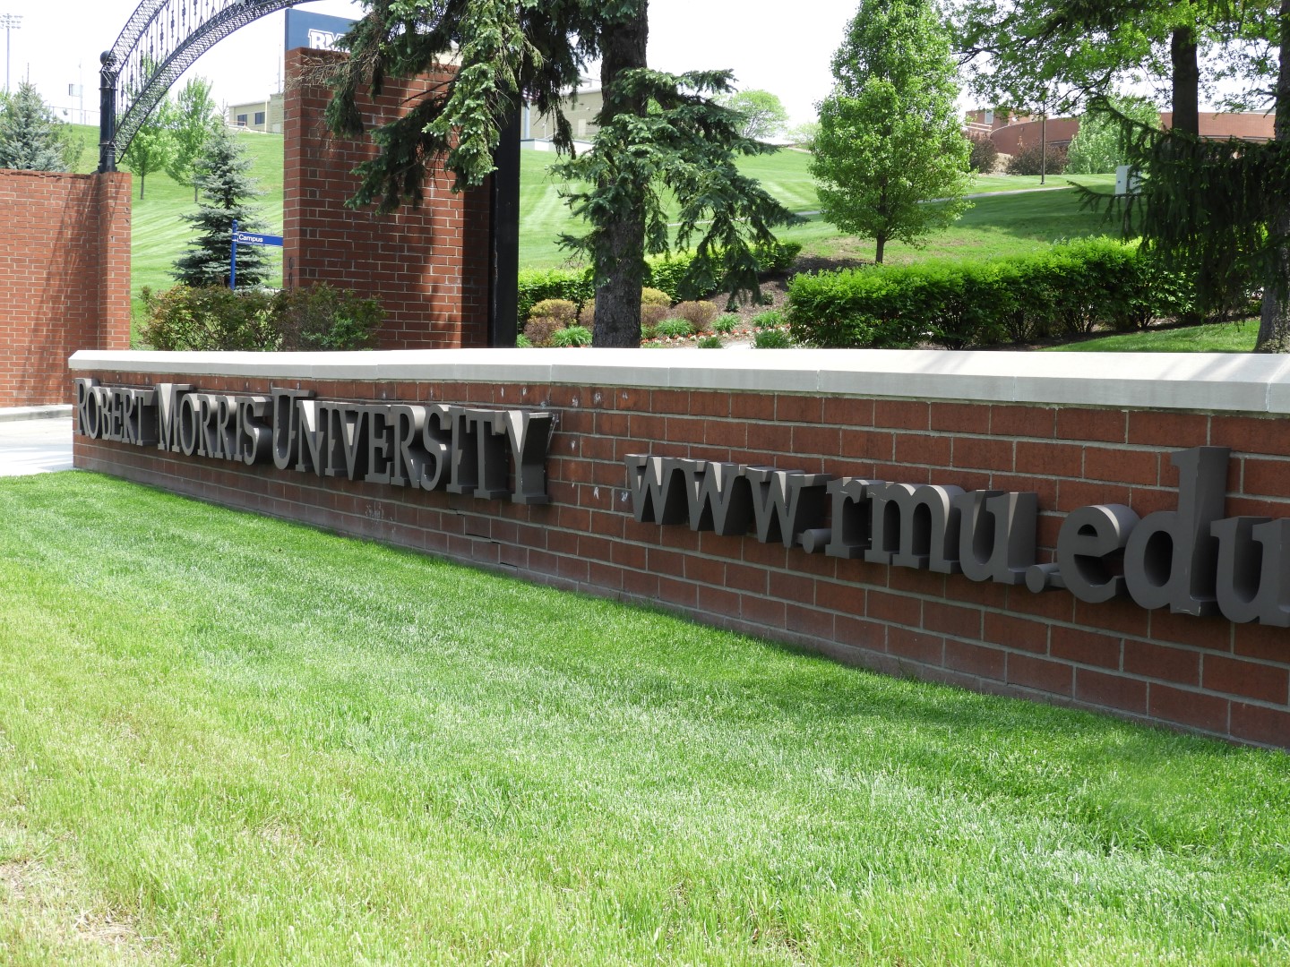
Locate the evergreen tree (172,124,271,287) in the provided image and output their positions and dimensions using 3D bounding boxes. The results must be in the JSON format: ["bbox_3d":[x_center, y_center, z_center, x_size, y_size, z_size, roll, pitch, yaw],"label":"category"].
[{"bbox_3d":[-9.511,-6.175,46.000,2.307,4.086,2.307,1,3,0],"label":"evergreen tree"}]

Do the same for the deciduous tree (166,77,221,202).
[{"bbox_3d":[-20.267,-15.449,92.000,2.488,5.599,2.488,1,3,0],"label":"deciduous tree"}]

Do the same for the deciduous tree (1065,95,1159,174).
[{"bbox_3d":[23.703,-17.719,104.000,4.807,4.083,4.807,1,3,0],"label":"deciduous tree"}]

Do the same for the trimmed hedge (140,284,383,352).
[{"bbox_3d":[-3.541,-1.293,18.913,2.200,1.084,1.100,1,3,0],"label":"trimmed hedge"}]

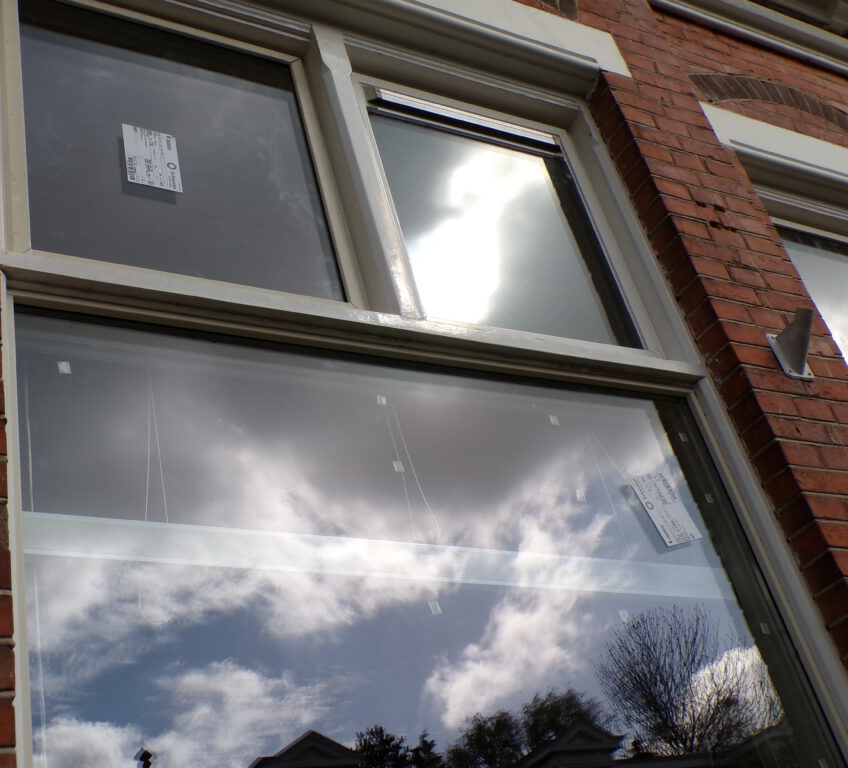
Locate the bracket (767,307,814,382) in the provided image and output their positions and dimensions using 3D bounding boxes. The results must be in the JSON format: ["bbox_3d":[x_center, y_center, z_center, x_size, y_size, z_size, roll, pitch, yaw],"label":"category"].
[{"bbox_3d":[0.831,-0.100,2.399,0.095,0.145,0.108,7,-39,-32],"label":"bracket"}]

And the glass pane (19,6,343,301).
[{"bbox_3d":[-0.471,-0.452,2.096,0.579,0.697,0.020,7,-39,-32],"label":"glass pane"}]

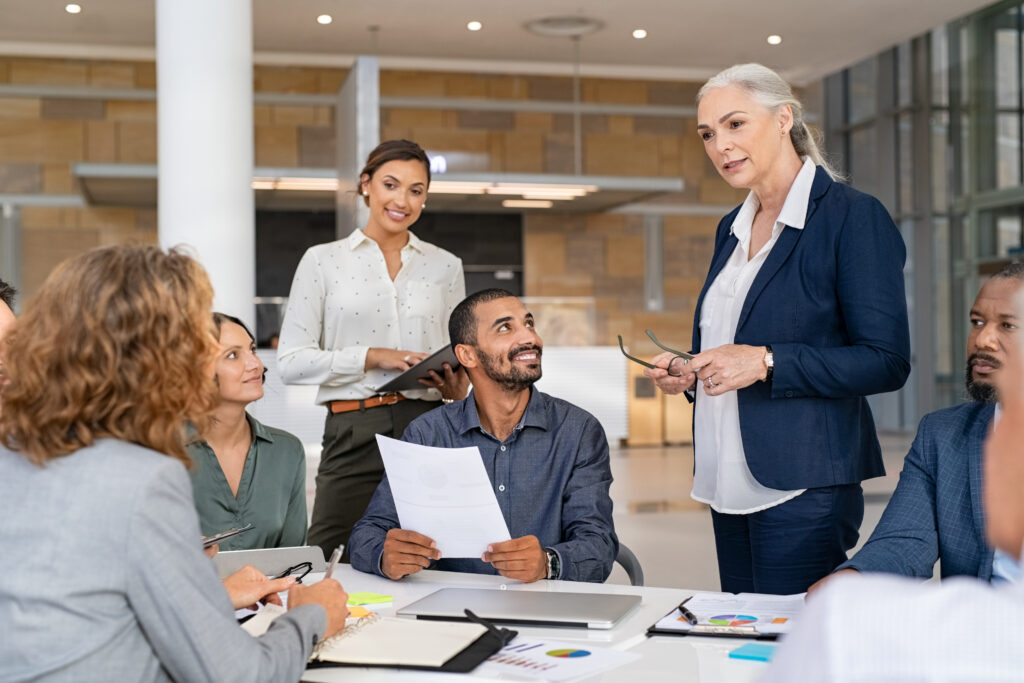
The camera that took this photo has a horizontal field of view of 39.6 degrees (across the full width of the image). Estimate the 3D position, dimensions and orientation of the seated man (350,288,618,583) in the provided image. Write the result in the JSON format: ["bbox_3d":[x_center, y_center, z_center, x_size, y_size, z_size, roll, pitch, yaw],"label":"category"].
[{"bbox_3d":[-0.041,0.547,2.829,0.560,1.310,0.680,0,0,8],"label":"seated man"}]

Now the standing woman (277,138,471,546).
[{"bbox_3d":[-0.337,0.351,3.559,0.490,1.710,0.420,0,0,-14],"label":"standing woman"}]

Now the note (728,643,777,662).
[{"bbox_3d":[0.365,0.454,2.072,0.076,0.006,0.076,0,0,28],"label":"note"}]

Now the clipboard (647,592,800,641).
[{"bbox_3d":[0.371,0.449,2.335,0.235,0.018,0.325,0,0,17],"label":"clipboard"}]

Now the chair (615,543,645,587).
[{"bbox_3d":[0.006,0.792,2.948,0.580,0.820,0.580,0,0,14],"label":"chair"}]

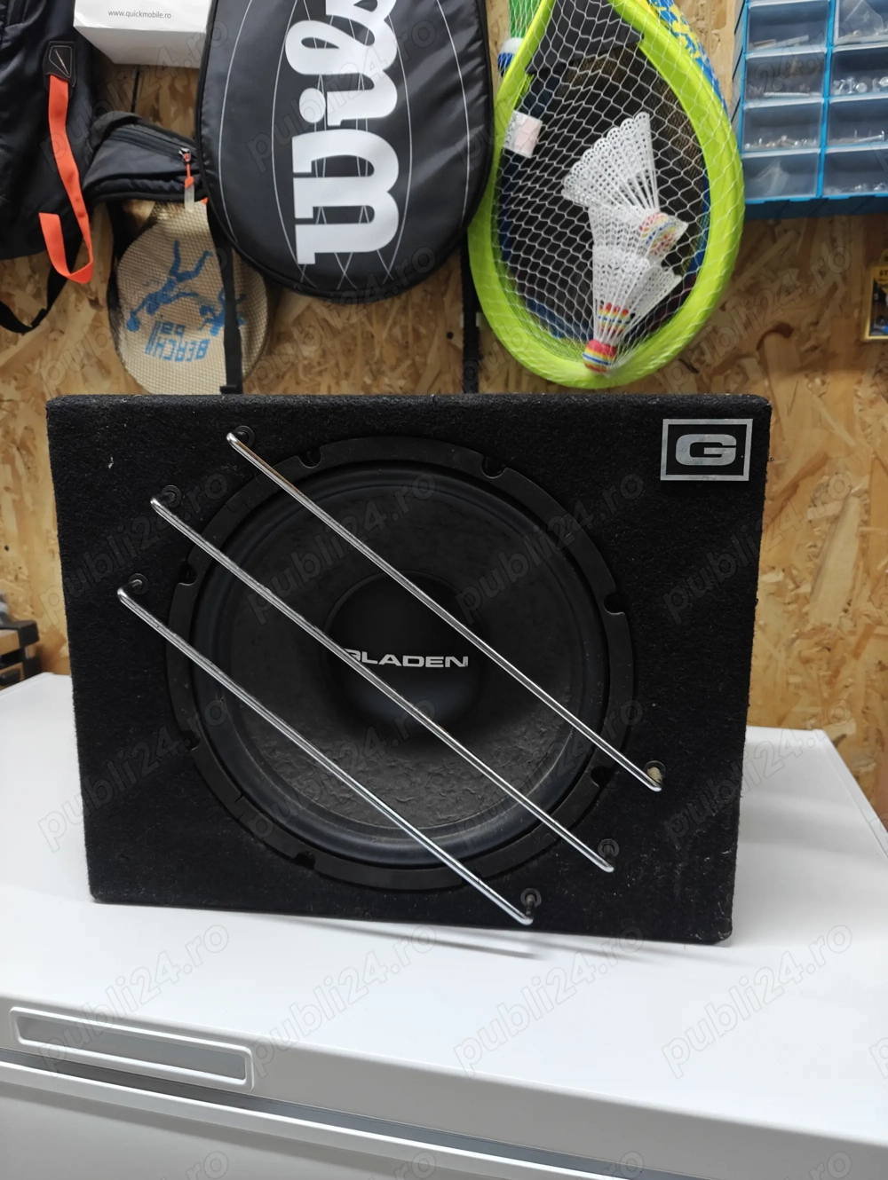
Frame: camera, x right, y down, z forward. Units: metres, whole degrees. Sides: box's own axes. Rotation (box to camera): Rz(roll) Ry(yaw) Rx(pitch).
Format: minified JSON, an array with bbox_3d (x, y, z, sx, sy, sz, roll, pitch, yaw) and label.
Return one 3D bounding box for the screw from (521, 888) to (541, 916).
[{"bbox_3d":[0.058,0.210,0.544,0.014,0.014,0.020,1,11,6],"label":"screw"}]

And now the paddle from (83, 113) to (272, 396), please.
[{"bbox_3d":[-0.298,-0.387,0.960,0.197,0.335,0.022,2,12,12],"label":"paddle"}]

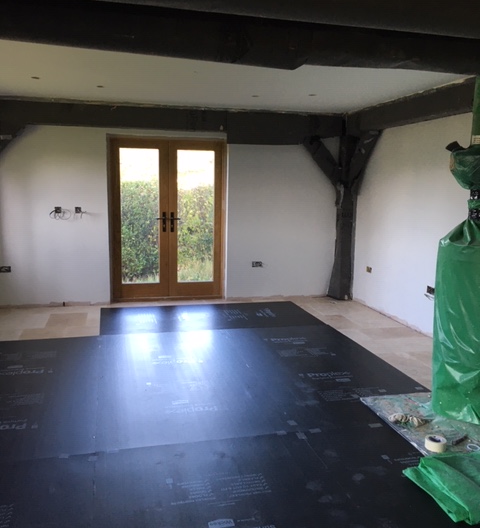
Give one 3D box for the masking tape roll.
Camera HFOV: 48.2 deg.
[{"bbox_3d":[1.153,1.059,3.153,0.118,0.053,0.118,1,8,0],"label":"masking tape roll"}]

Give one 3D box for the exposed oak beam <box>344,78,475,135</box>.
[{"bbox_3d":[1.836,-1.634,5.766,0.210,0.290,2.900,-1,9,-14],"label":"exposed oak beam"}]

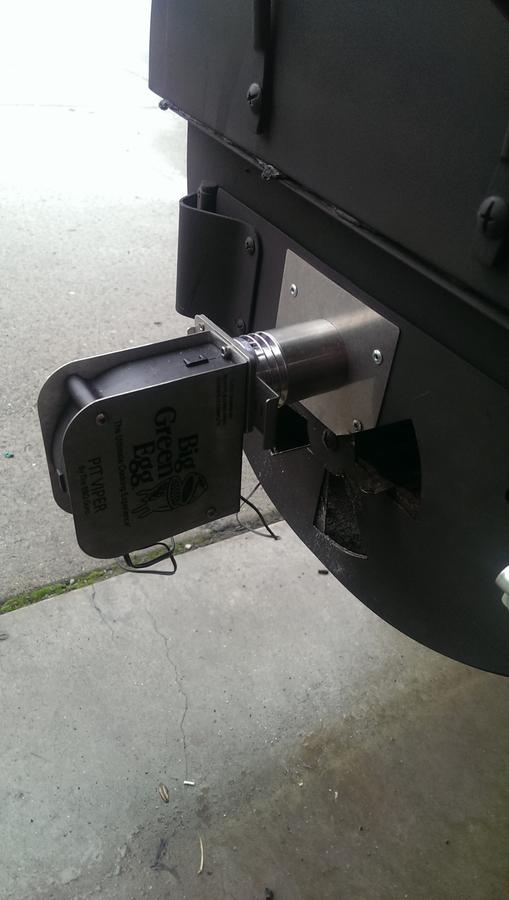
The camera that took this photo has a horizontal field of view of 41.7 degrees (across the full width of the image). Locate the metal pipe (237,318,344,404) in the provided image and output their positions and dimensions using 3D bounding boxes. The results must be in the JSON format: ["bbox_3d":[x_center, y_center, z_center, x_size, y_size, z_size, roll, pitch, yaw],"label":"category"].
[{"bbox_3d":[0.015,-0.043,0.341,0.053,0.038,0.038,-17,43,-25],"label":"metal pipe"}]

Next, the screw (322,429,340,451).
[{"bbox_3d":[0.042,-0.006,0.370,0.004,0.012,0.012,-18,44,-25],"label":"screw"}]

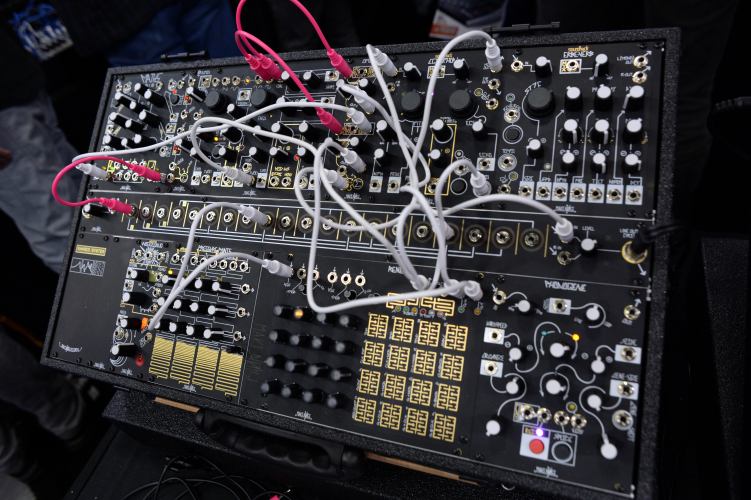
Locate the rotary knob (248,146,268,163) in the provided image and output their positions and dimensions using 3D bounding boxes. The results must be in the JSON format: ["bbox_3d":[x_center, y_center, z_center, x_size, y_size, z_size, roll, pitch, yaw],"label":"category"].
[{"bbox_3d":[-0.104,-0.084,0.441,0.011,0.014,0.012,-4,78,20],"label":"rotary knob"}]

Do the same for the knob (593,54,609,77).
[{"bbox_3d":[0.156,-0.128,0.346,0.011,0.015,0.012,-5,77,21],"label":"knob"}]

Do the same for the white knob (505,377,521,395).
[{"bbox_3d":[0.091,0.090,0.331,0.011,0.014,0.012,-4,78,20],"label":"white knob"}]

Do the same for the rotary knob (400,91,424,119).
[{"bbox_3d":[0.030,-0.116,0.398,0.018,0.013,0.019,-4,78,20],"label":"rotary knob"}]

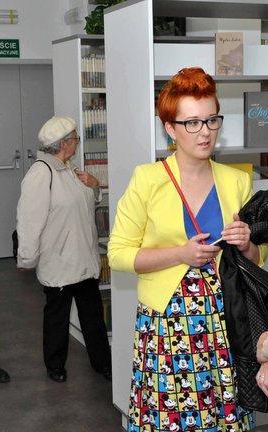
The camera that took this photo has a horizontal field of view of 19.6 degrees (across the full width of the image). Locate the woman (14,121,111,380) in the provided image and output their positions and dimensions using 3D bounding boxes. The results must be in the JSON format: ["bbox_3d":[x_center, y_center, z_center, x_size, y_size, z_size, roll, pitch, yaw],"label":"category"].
[{"bbox_3d":[-0.391,0.203,4.533,0.430,1.535,0.500,5,10,38],"label":"woman"}]

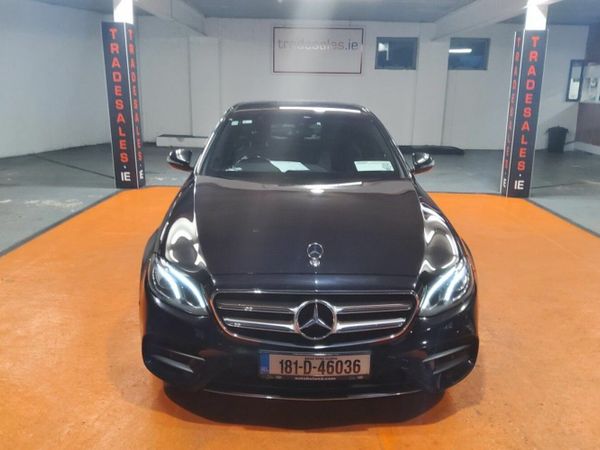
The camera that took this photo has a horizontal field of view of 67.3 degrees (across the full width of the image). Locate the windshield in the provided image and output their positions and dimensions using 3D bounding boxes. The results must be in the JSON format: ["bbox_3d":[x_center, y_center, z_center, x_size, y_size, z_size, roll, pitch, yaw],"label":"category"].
[{"bbox_3d":[0.040,-0.647,3.512,1.440,0.460,0.880,0,17,-1],"label":"windshield"}]

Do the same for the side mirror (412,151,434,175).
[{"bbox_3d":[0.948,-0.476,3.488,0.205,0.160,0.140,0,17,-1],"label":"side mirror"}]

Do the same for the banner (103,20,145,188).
[{"bbox_3d":[-2.768,-1.836,7.157,0.341,2.494,0.341,1,17,2],"label":"banner"}]

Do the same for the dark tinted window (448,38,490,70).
[{"bbox_3d":[4.470,-4.502,11.909,1.020,0.800,0.100,0,17,0],"label":"dark tinted window"}]

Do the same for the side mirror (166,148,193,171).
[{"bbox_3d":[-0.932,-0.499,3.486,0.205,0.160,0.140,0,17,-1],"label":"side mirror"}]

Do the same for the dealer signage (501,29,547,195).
[{"bbox_3d":[3.350,-1.623,6.801,0.390,2.400,0.390,0,17,0],"label":"dealer signage"}]

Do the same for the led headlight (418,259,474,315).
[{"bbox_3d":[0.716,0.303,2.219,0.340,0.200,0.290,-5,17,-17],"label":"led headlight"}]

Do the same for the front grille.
[{"bbox_3d":[0.072,0.447,2.128,0.970,0.270,0.150,0,17,-1],"label":"front grille"}]

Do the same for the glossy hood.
[{"bbox_3d":[0.055,-0.024,2.655,1.450,0.280,1.220,0,17,-1],"label":"glossy hood"}]

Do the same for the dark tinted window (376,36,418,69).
[{"bbox_3d":[2.580,-4.564,12.011,1.092,0.808,0.100,1,17,2],"label":"dark tinted window"}]

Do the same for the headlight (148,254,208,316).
[{"bbox_3d":[-0.615,0.284,2.288,0.370,0.240,0.400,2,17,8],"label":"headlight"}]

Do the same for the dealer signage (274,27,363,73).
[{"bbox_3d":[0.484,-4.655,12.069,2.399,1.145,0.050,1,17,2],"label":"dealer signage"}]

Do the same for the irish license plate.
[{"bbox_3d":[0.068,0.656,2.112,0.530,0.130,0.030,0,17,-1],"label":"irish license plate"}]

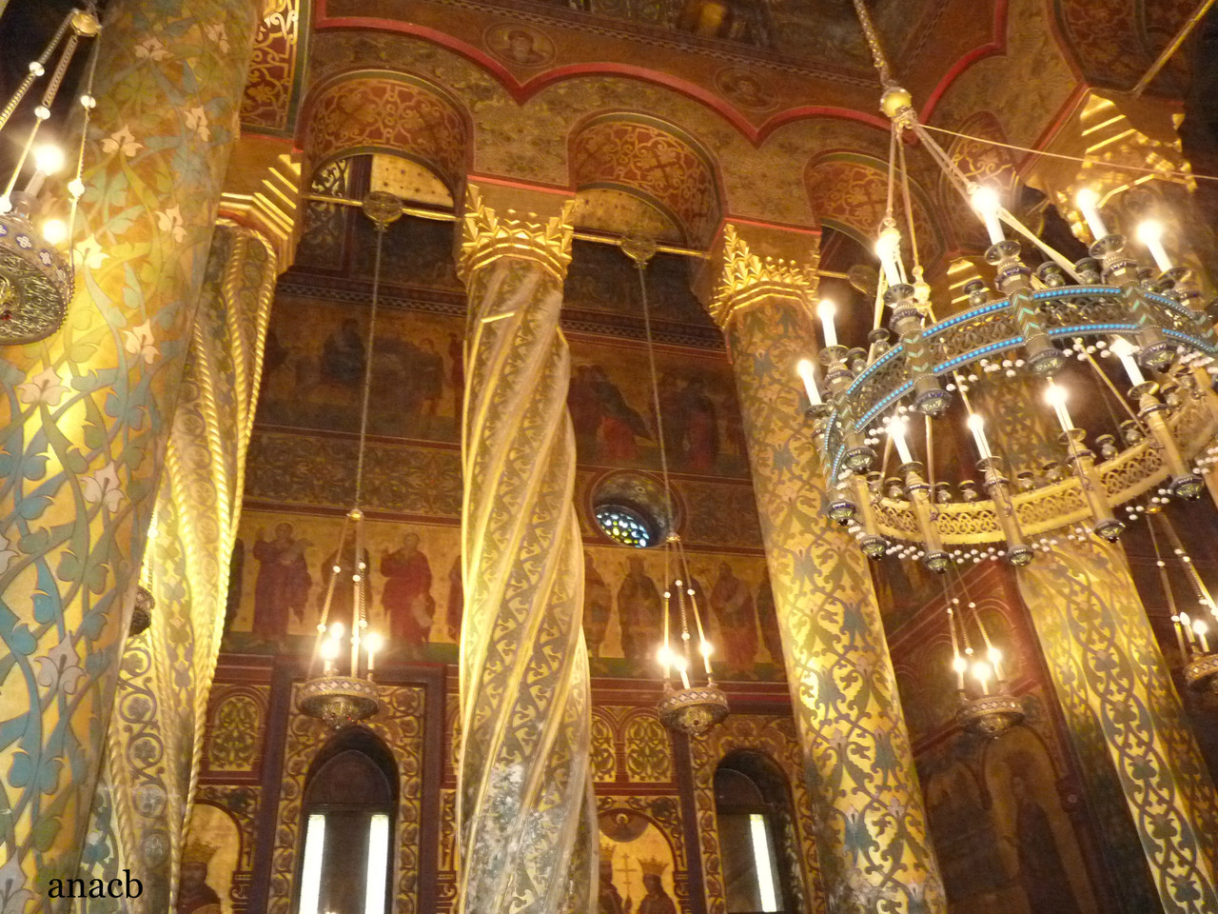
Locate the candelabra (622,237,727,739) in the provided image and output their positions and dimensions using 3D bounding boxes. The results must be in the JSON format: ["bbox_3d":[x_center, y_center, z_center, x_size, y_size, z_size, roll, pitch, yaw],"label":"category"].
[{"bbox_3d":[0.393,-0.080,6.878,0.426,4.197,0.426,5,-34,-15],"label":"candelabra"}]

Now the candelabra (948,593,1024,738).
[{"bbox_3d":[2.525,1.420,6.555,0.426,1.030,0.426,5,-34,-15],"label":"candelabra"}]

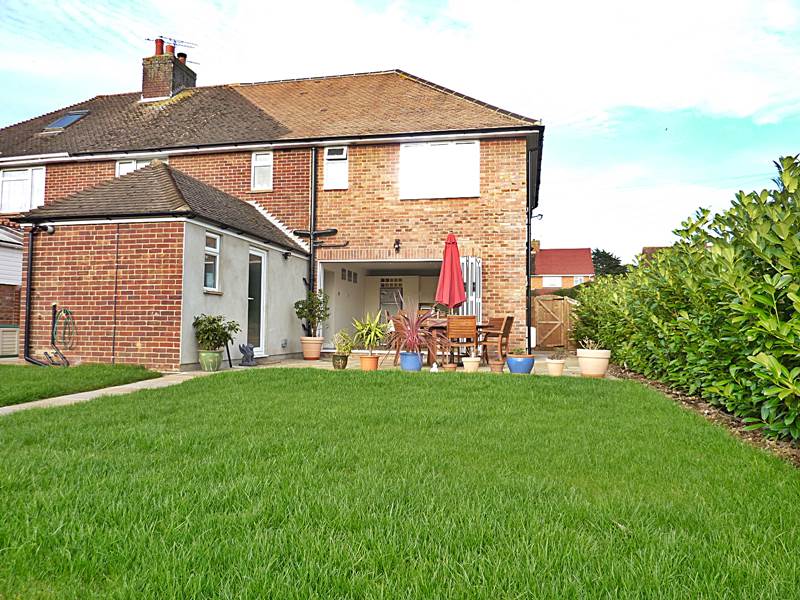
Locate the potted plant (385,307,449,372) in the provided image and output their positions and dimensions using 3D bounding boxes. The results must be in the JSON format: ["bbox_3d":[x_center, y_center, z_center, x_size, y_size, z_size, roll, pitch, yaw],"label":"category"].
[{"bbox_3d":[0.240,0.544,8.707,0.970,1.068,0.920,0,-3,12],"label":"potted plant"}]

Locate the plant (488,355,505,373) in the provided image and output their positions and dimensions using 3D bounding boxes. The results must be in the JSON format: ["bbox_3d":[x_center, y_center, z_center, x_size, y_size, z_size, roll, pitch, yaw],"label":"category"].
[{"bbox_3d":[1.441,0.954,8.607,0.225,0.269,0.225,0,-3,12],"label":"plant"}]

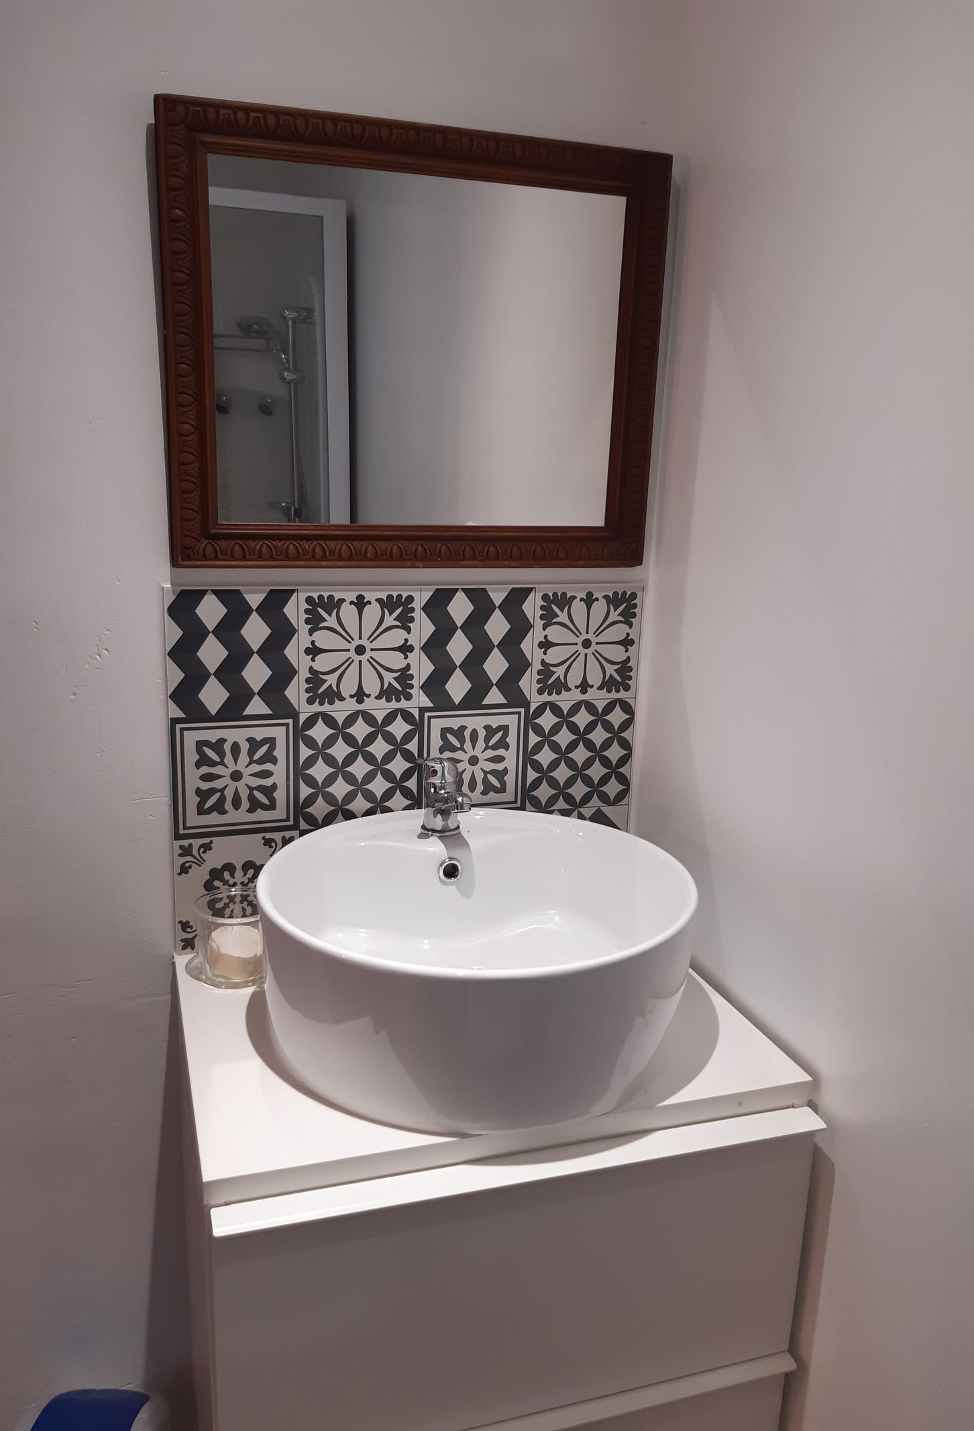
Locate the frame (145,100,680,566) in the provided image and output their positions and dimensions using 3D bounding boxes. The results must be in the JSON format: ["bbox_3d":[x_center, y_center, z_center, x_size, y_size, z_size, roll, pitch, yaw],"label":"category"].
[{"bbox_3d":[-0.071,-0.411,1.240,0.579,0.477,0.030,-2,16,-18],"label":"frame"}]

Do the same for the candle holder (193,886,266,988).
[{"bbox_3d":[-0.295,0.267,1.288,0.098,0.087,0.098,-2,14,-18],"label":"candle holder"}]

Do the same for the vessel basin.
[{"bbox_3d":[-0.013,0.257,1.171,0.461,0.177,0.461,2,13,0],"label":"vessel basin"}]

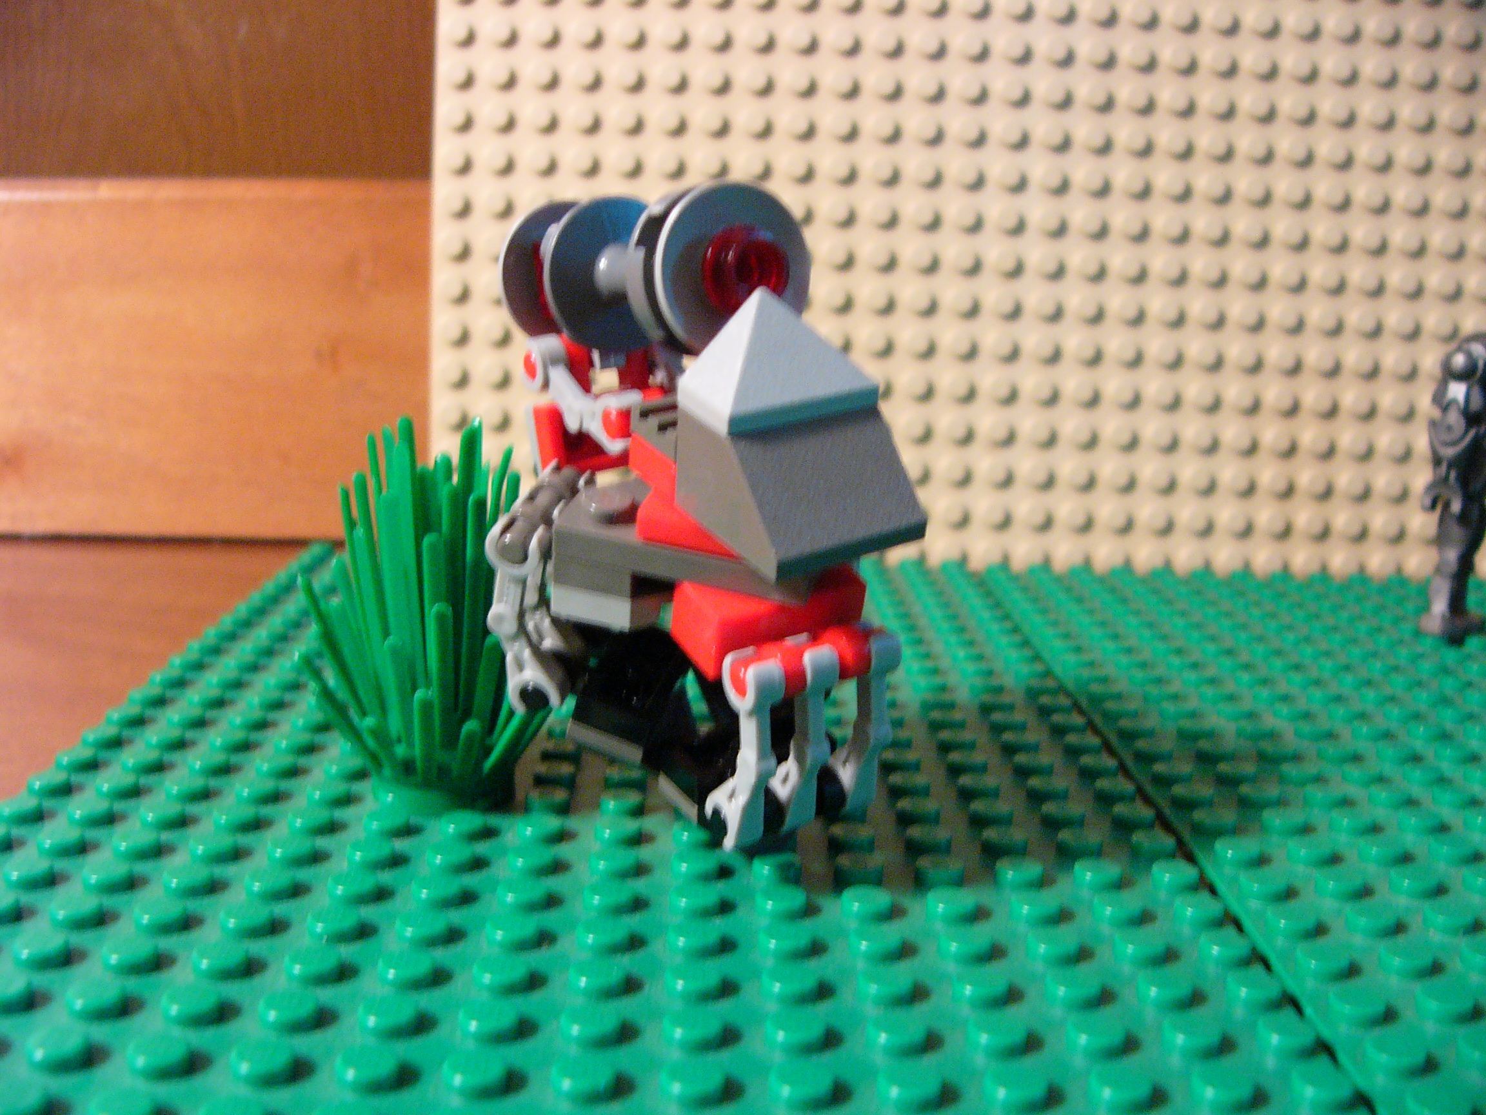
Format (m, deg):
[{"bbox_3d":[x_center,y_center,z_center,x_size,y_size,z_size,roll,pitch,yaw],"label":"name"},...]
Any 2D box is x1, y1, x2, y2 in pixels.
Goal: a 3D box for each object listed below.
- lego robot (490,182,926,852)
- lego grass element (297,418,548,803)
[{"bbox_3d":[-0.007,-0.007,0.169,0.032,0.066,0.054,-6,14,-33],"label":"lego robot"},{"bbox_3d":[-0.032,0.006,0.165,0.029,0.041,0.029,2,12,-2],"label":"lego grass element"}]

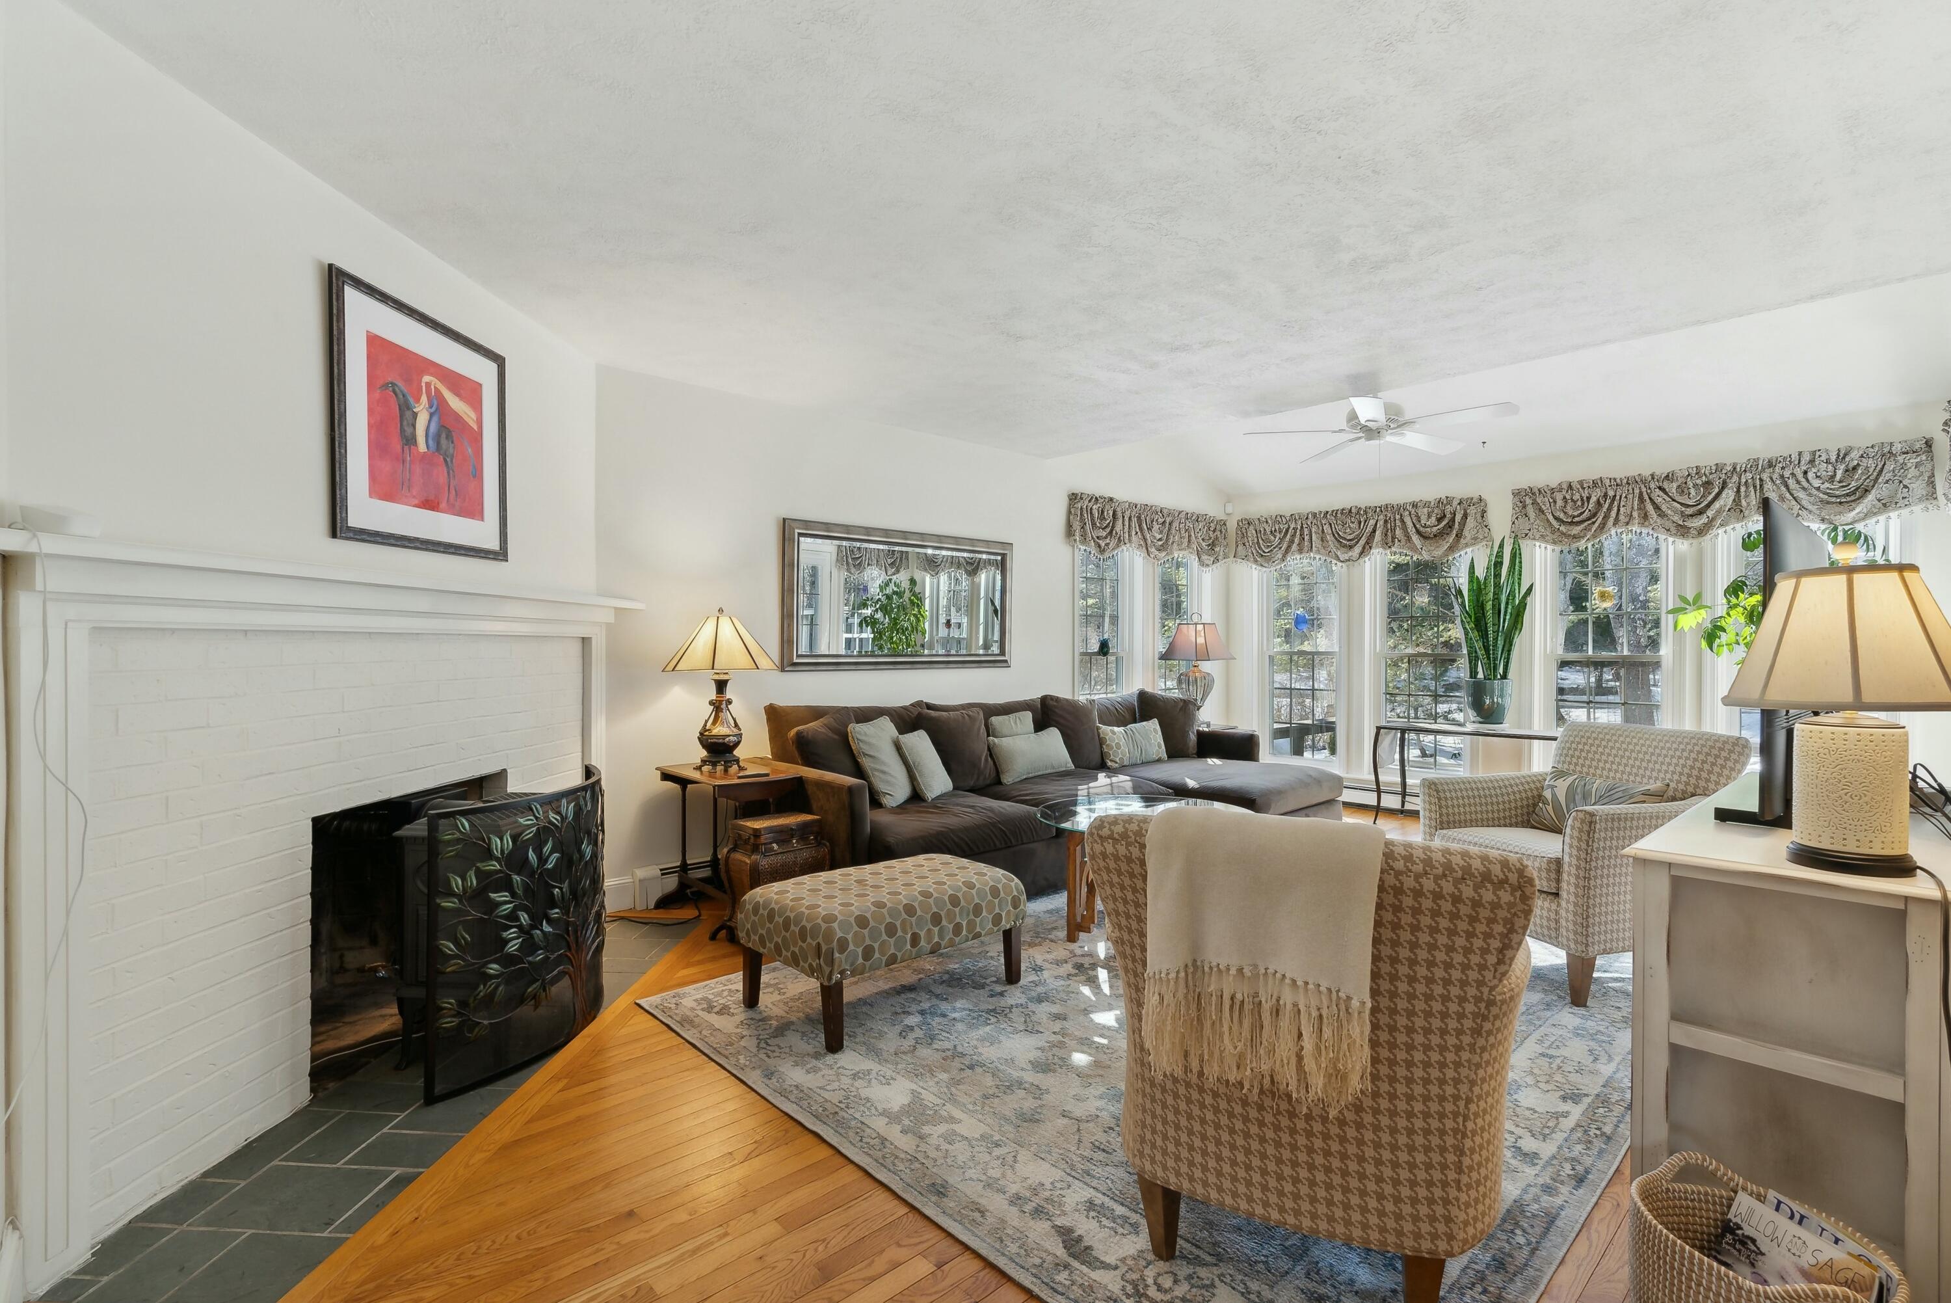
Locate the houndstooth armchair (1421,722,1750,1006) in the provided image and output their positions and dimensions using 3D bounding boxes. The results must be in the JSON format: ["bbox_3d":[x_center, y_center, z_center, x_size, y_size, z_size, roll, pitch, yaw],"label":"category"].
[{"bbox_3d":[2.285,0.742,3.318,0.820,0.860,0.730,0,0,-17],"label":"houndstooth armchair"}]

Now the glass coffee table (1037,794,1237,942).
[{"bbox_3d":[0.738,0.938,3.777,0.970,0.460,0.970,0,0,0],"label":"glass coffee table"}]

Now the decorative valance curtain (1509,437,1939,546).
[{"bbox_3d":[4.206,-0.861,5.078,0.150,0.460,1.930,0,0,-42],"label":"decorative valance curtain"}]

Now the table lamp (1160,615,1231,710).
[{"bbox_3d":[1.613,0.139,6.330,0.520,0.834,0.520,0,0,-42],"label":"table lamp"}]

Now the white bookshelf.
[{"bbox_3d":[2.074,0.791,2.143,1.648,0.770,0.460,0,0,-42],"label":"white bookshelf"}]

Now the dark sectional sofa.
[{"bbox_3d":[0.513,0.715,4.699,3.150,0.920,1.540,0,0,-42],"label":"dark sectional sofa"}]

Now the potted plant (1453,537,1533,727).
[{"bbox_3d":[3.297,-0.109,5.543,0.460,1.220,0.500,0,0,-42],"label":"potted plant"}]

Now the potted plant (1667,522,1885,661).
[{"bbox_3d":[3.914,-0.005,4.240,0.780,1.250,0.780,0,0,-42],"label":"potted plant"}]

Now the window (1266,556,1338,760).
[{"bbox_3d":[2.598,0.000,6.935,0.100,1.720,0.620,0,0,-42],"label":"window"}]

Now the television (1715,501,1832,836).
[{"bbox_3d":[1.904,0.041,1.995,1.103,0.662,0.220,0,0,-42],"label":"television"}]

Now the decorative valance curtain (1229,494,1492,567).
[{"bbox_3d":[2.787,-0.855,6.499,0.130,0.420,1.920,0,0,-42],"label":"decorative valance curtain"}]

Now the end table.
[{"bbox_3d":[-1.103,0.852,3.807,0.410,0.646,0.650,0,0,-42],"label":"end table"}]

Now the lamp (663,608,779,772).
[{"bbox_3d":[-1.147,0.174,3.933,0.525,0.720,0.525,0,0,-42],"label":"lamp"}]

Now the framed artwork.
[{"bbox_3d":[-1.734,-0.687,2.758,0.035,0.745,0.790,0,0,3],"label":"framed artwork"}]

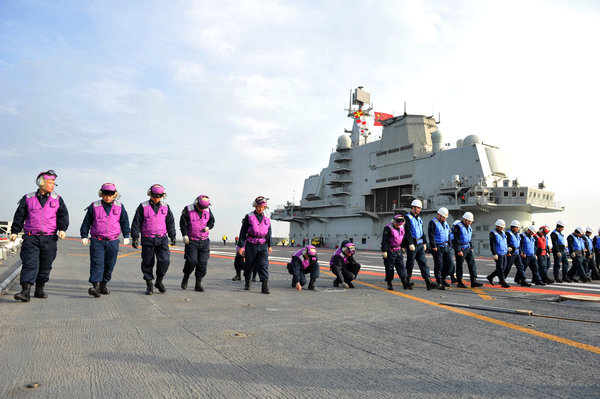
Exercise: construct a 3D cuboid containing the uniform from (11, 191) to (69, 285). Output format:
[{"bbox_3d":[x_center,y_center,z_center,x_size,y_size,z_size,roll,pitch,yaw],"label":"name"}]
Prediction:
[{"bbox_3d":[-3.571,0.513,5.500,0.650,1.284,0.400,5,-7,-29],"label":"uniform"}]

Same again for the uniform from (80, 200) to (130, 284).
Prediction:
[{"bbox_3d":[-2.967,0.647,6.107,0.700,1.276,0.420,5,-7,-29],"label":"uniform"}]

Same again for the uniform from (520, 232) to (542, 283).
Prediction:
[{"bbox_3d":[6.457,1.622,11.100,0.540,1.436,0.460,6,-8,-33],"label":"uniform"}]

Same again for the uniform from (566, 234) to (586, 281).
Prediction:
[{"bbox_3d":[8.224,1.720,11.935,0.520,1.376,0.480,6,-7,-33],"label":"uniform"}]

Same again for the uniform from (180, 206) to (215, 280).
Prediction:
[{"bbox_3d":[-1.826,0.776,7.126,0.560,1.312,0.420,5,-7,-28],"label":"uniform"}]

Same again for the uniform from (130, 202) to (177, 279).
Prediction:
[{"bbox_3d":[-2.396,0.673,6.594,0.700,1.322,0.400,5,-7,-29],"label":"uniform"}]

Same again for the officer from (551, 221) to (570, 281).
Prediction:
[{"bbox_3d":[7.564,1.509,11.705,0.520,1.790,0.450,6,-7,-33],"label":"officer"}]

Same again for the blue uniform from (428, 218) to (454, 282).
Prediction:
[{"bbox_3d":[3.094,1.111,8.751,0.540,1.391,0.420,6,-7,-33],"label":"blue uniform"}]

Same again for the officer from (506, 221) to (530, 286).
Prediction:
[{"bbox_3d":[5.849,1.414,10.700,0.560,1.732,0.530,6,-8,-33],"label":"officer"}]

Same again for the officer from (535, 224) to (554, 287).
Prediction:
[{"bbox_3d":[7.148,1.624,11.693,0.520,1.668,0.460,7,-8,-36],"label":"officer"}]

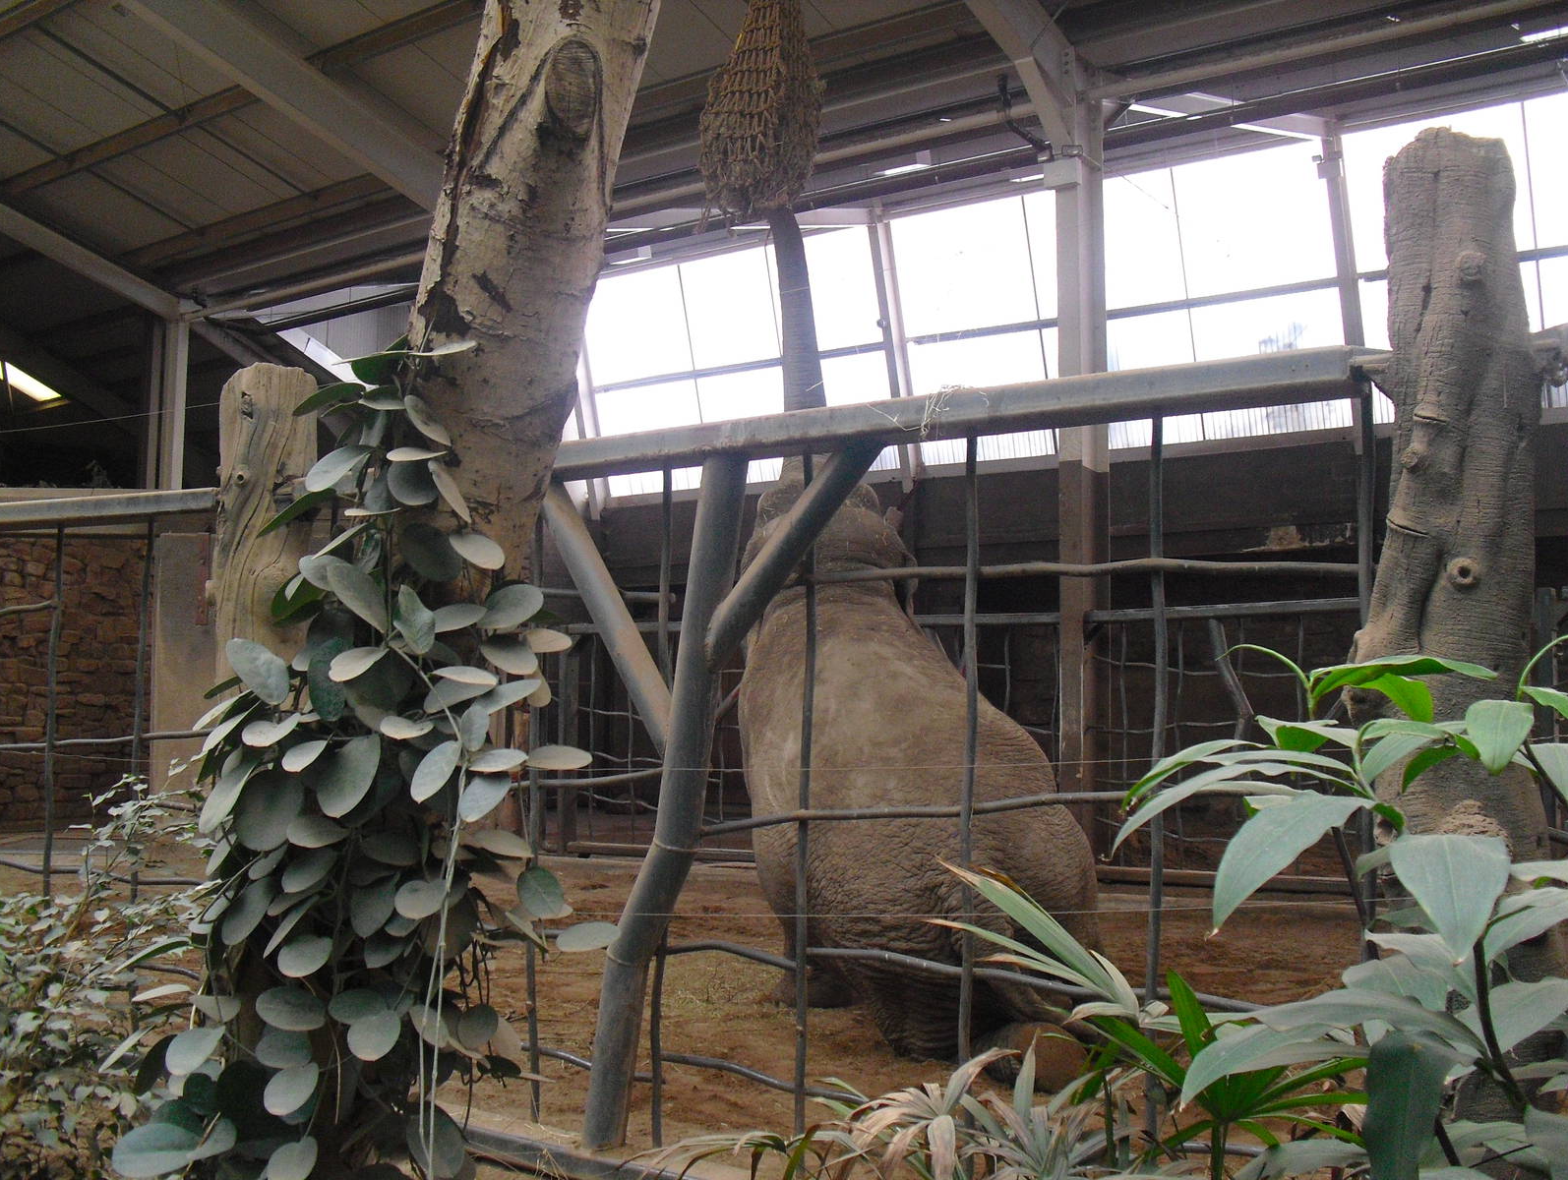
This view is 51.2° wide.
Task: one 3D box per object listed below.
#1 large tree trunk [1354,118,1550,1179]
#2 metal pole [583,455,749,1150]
[{"bbox_3d":[1.603,0.177,3.895,0.460,2.600,0.420,-1,-5,22],"label":"large tree trunk"},{"bbox_3d":[-0.375,0.678,5.217,0.210,2.230,0.150,10,2,35],"label":"metal pole"}]

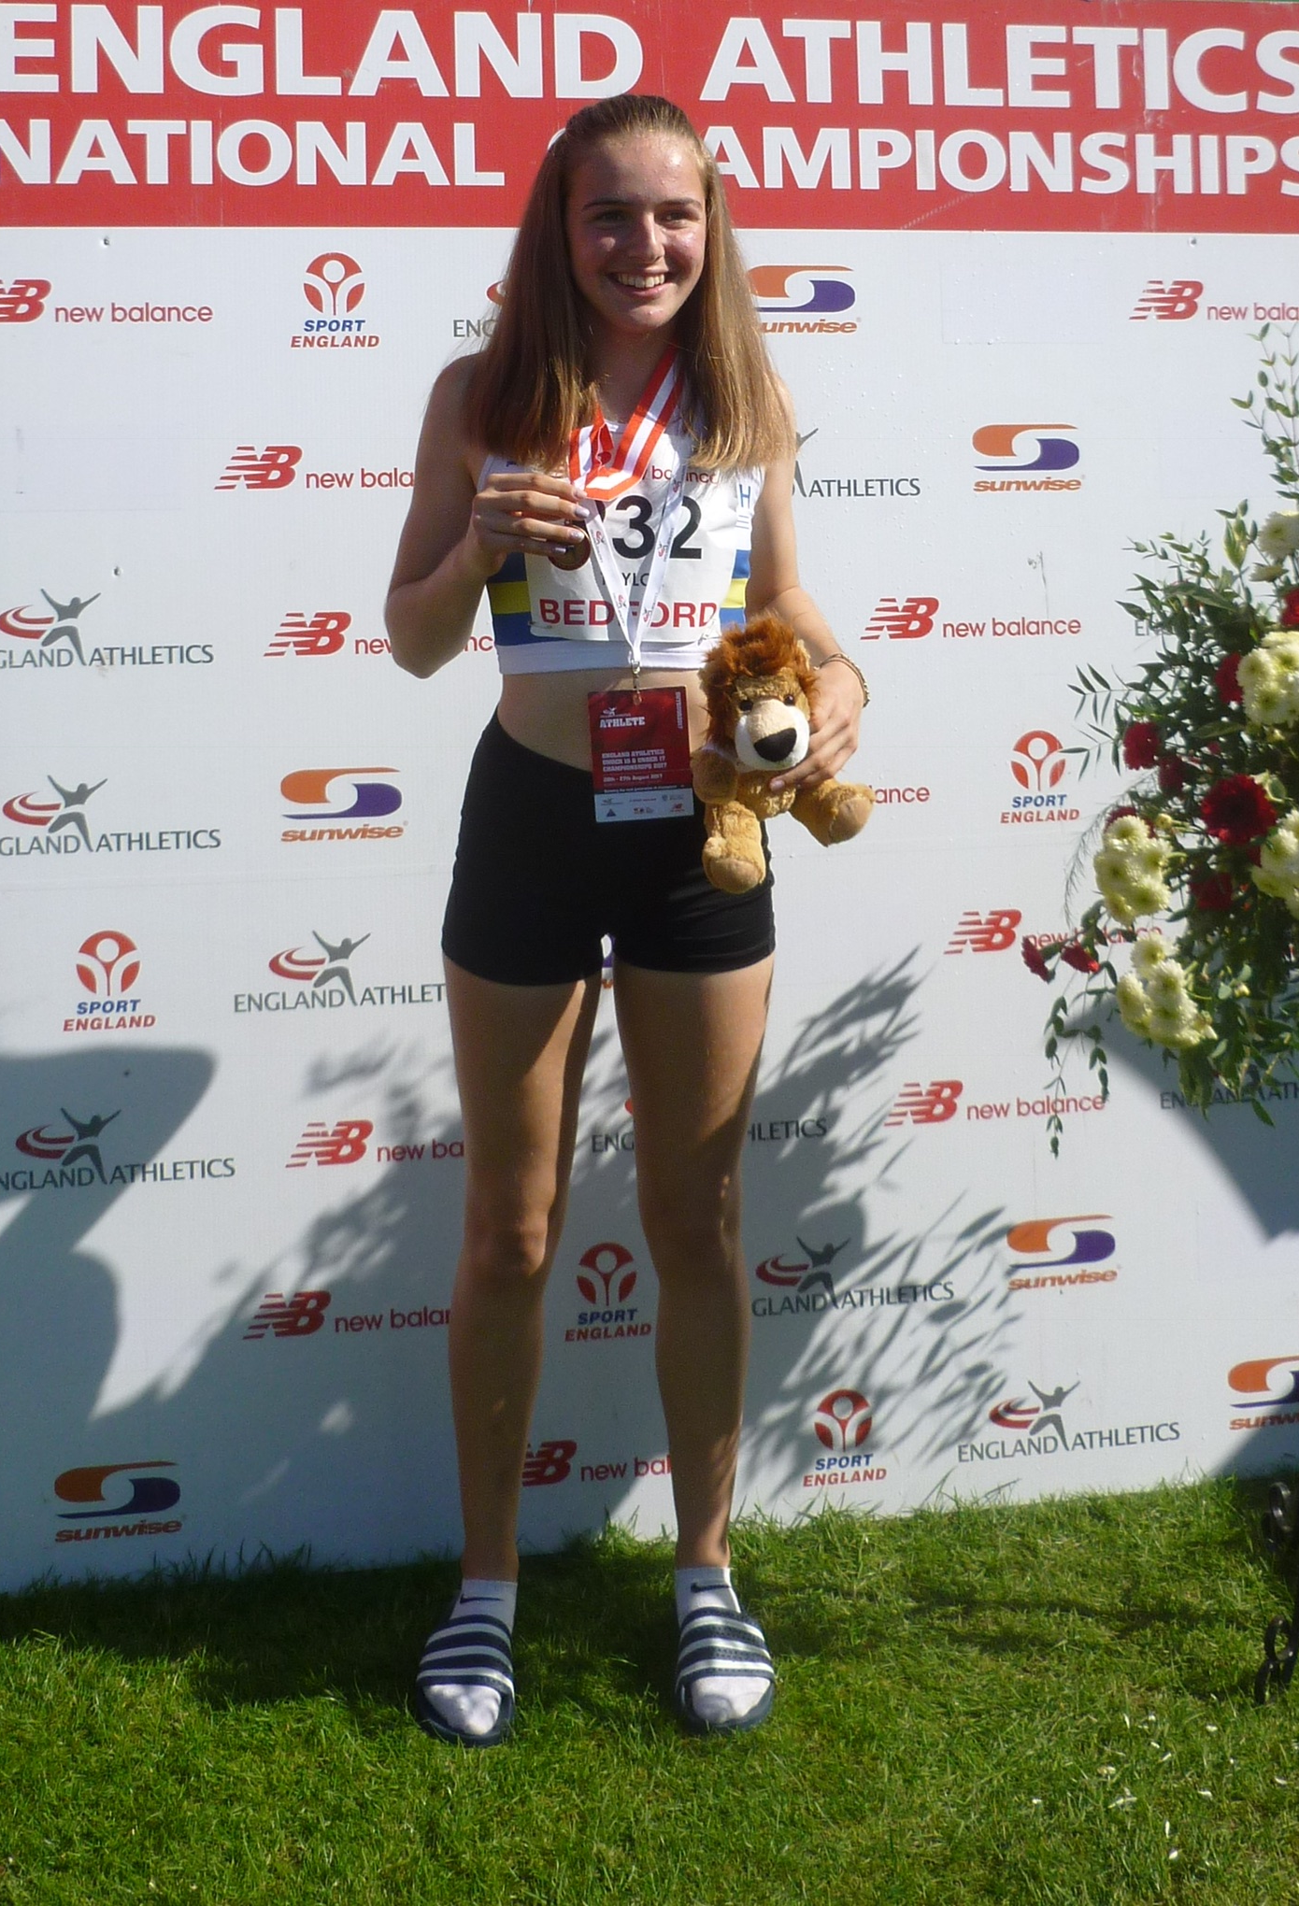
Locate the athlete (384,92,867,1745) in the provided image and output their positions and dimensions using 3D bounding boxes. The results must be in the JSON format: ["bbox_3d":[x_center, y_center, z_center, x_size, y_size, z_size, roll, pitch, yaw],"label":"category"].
[{"bbox_3d":[-0.023,-0.055,1.650,0.490,1.670,0.330,-2,3,-2],"label":"athlete"}]

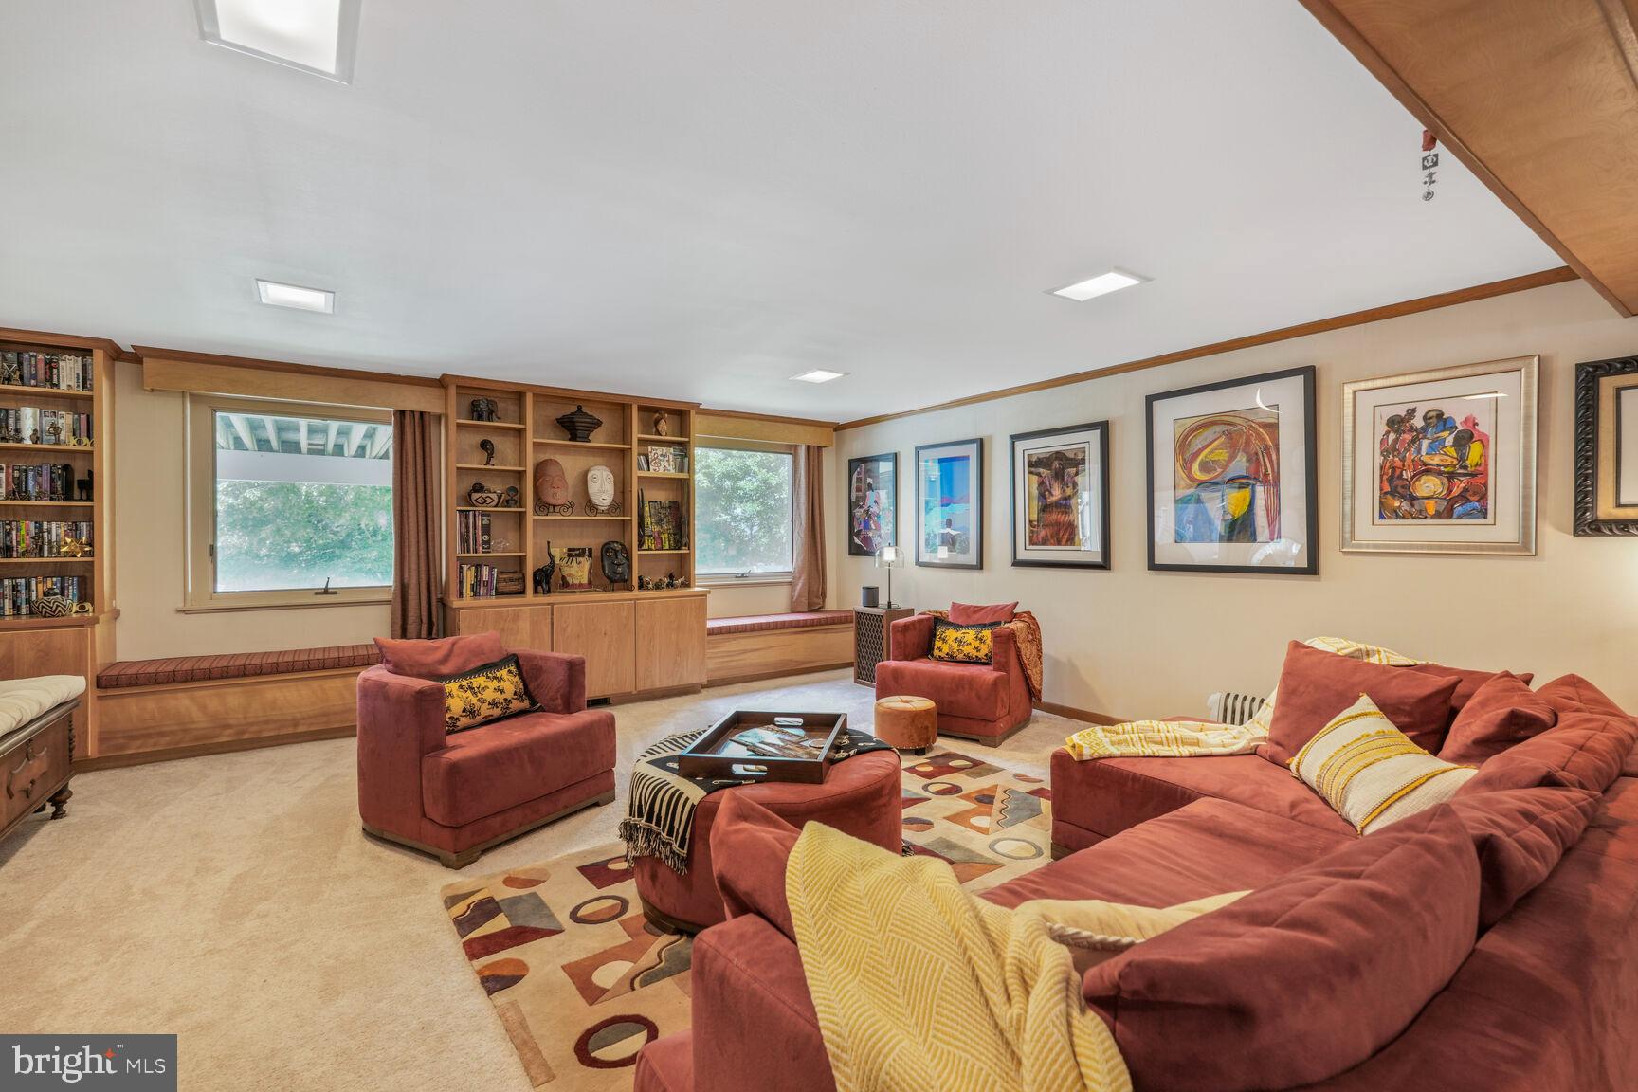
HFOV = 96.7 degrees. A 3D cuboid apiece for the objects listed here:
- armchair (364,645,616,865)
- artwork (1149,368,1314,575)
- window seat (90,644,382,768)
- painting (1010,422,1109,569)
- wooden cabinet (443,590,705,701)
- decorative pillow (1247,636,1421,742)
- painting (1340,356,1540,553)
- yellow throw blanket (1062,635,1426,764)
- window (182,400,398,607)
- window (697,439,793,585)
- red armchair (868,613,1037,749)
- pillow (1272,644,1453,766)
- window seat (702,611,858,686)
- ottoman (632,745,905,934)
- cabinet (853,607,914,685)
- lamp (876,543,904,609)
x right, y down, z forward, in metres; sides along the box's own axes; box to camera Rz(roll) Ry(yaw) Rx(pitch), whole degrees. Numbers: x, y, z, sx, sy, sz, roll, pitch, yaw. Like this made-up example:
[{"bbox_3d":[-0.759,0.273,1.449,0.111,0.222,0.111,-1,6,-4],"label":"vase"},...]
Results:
[{"bbox_3d":[-1.472,0.842,3.191,0.804,0.660,0.792,0,1,31],"label":"armchair"},{"bbox_3d":[2.348,-0.395,4.193,0.035,1.091,0.939,-1,0,-35],"label":"artwork"},{"bbox_3d":[-3.357,0.959,4.562,1.624,0.539,0.471,-1,0,-35],"label":"window seat"},{"bbox_3d":[1.684,-0.334,5.142,0.035,0.977,0.818,-1,0,-35],"label":"painting"},{"bbox_3d":[-1.779,0.752,5.406,1.770,0.798,0.678,0,1,-35],"label":"wooden cabinet"},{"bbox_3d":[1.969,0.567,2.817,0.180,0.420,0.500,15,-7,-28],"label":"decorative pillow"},{"bbox_3d":[2.791,-0.380,3.318,0.042,0.840,0.708,0,1,-35],"label":"painting"},{"bbox_3d":[1.659,0.601,2.931,1.560,0.360,0.540,0,1,-17],"label":"yellow throw blanket"},{"bbox_3d":[-3.338,-0.284,4.875,1.352,1.327,0.100,-1,0,-35],"label":"window"},{"bbox_3d":[-0.693,-0.304,6.600,1.134,1.290,0.096,0,1,-35],"label":"window"},{"bbox_3d":[0.935,0.857,4.926,0.826,0.694,0.744,0,0,33],"label":"red armchair"},{"bbox_3d":[1.855,0.578,2.526,0.170,0.430,0.580,15,-4,-17],"label":"pillow"},{"bbox_3d":[-0.392,0.882,6.467,1.704,0.516,0.528,0,1,-35],"label":"window seat"},{"bbox_3d":[-0.178,0.925,2.514,0.900,0.504,0.900,0,1,0],"label":"ottoman"},{"bbox_3d":[0.566,0.872,6.260,0.316,0.651,0.419,-1,0,-35],"label":"cabinet"},{"bbox_3d":[0.592,0.249,6.046,0.246,0.546,0.246,0,1,0],"label":"lamp"}]

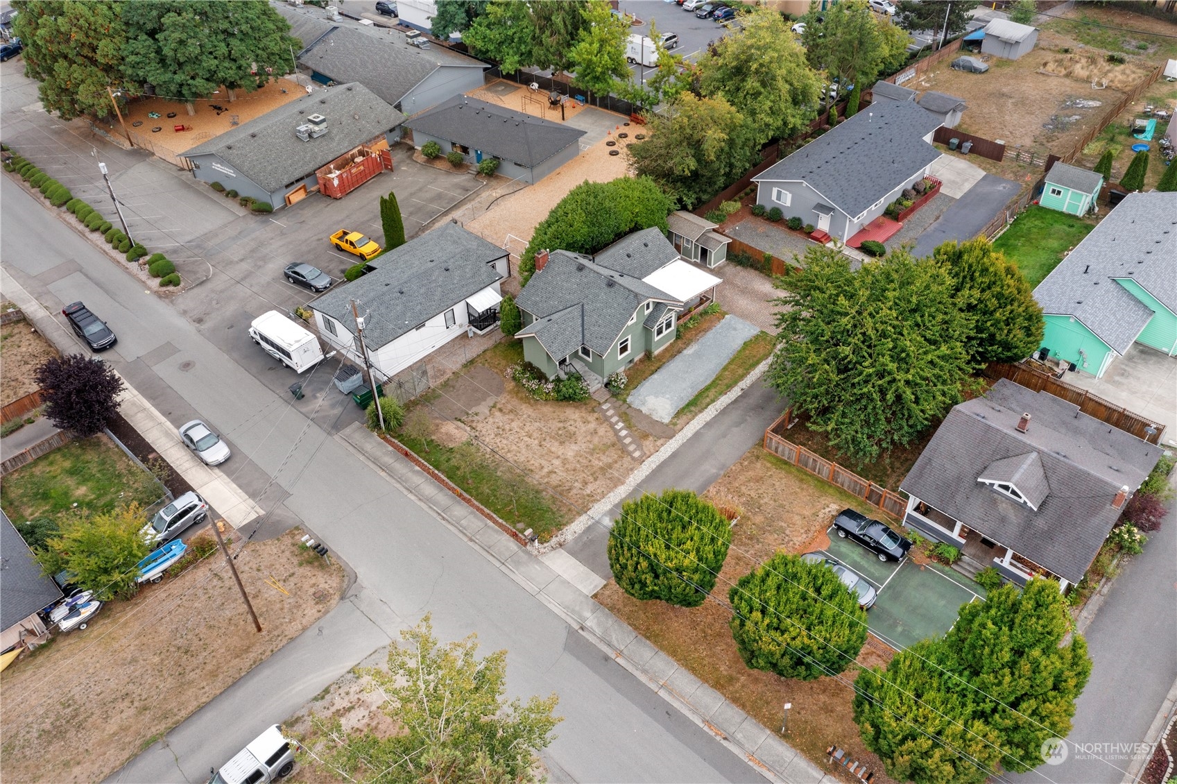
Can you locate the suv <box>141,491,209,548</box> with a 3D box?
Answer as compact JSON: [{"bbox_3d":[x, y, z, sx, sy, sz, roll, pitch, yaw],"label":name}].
[{"bbox_3d":[-26.544,8.168,57.815,1.800,1.660,4.520,29,49,32],"label":"suv"}]

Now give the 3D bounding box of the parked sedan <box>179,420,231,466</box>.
[{"bbox_3d":[-26.759,3.431,63.734,4.500,1.400,1.740,31,50,34],"label":"parked sedan"}]

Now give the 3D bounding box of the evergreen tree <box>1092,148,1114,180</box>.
[{"bbox_3d":[51.020,-22.414,90.211,1.750,3.200,1.750,30,50,33],"label":"evergreen tree"}]

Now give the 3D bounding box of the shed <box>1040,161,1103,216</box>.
[{"bbox_3d":[45.193,-19.042,85.218,4.200,3.300,3.900,29,49,30],"label":"shed"}]

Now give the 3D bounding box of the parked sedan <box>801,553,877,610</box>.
[{"bbox_3d":[13.879,10.693,51.819,4.680,1.440,1.800,30,50,31],"label":"parked sedan"}]

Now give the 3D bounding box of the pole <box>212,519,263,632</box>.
[{"bbox_3d":[-18.860,9.808,49.002,0.350,9.800,0.350,31,50,34],"label":"pole"}]

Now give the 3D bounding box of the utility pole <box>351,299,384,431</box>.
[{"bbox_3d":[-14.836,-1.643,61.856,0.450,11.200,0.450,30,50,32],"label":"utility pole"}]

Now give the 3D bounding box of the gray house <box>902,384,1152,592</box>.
[{"bbox_3d":[26.840,4.490,54.735,10.300,6.400,14.000,30,50,32],"label":"gray house"}]

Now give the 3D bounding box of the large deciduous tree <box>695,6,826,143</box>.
[{"bbox_3d":[17.807,-32.920,95.888,12.600,13.800,12.600,-1,40,1],"label":"large deciduous tree"}]

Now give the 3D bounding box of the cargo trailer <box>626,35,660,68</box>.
[{"bbox_3d":[6.999,-43.322,116.922,6.000,2.750,2.400,28,49,32],"label":"cargo trailer"}]

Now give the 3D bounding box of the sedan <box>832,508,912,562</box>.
[{"bbox_3d":[17.503,8.794,56.150,4.600,1.320,1.780,30,50,32],"label":"sedan"}]

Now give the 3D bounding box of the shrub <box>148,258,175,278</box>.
[{"bbox_3d":[-38.100,-10.984,81.772,1.900,1.400,2.500,31,50,34],"label":"shrub"}]

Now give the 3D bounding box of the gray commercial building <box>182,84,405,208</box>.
[{"bbox_3d":[-31.125,-26.992,97.283,14.200,4.800,19.200,23,46,26],"label":"gray commercial building"}]

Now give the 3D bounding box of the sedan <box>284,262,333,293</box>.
[{"bbox_3d":[-24.985,-10.367,81.430,4.750,1.470,1.840,23,46,26],"label":"sedan"}]

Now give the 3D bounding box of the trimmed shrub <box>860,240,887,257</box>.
[{"bbox_3d":[25.318,-12.766,81.509,2.200,1.100,2.200,30,50,33],"label":"trimmed shrub"}]

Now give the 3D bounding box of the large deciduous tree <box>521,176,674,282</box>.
[{"bbox_3d":[1.056,-15.140,81.495,6.800,6.200,16.000,30,50,33],"label":"large deciduous tree"}]

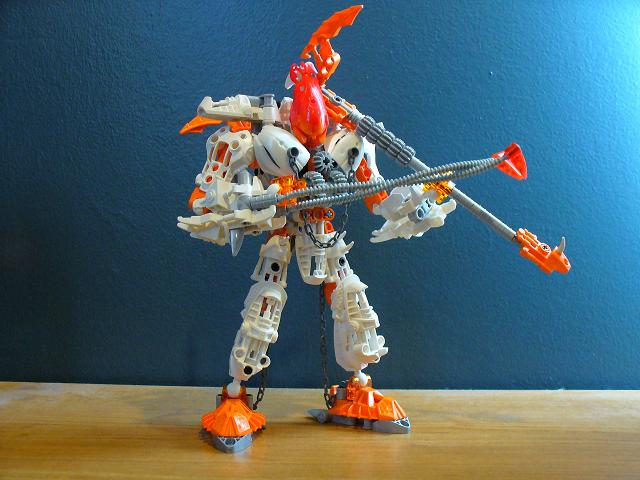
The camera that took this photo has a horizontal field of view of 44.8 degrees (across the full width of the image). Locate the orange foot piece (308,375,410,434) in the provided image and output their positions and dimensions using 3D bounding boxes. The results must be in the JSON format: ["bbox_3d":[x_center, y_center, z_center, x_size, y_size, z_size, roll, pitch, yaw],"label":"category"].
[{"bbox_3d":[0.026,0.108,0.526,0.077,0.035,0.041,2,3,37],"label":"orange foot piece"}]

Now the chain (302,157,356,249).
[{"bbox_3d":[0.006,-0.024,0.495,0.034,0.058,0.018,0,2,-14],"label":"chain"}]

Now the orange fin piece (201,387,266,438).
[{"bbox_3d":[-0.054,0.107,0.491,0.040,0.026,0.042,0,2,-5],"label":"orange fin piece"}]

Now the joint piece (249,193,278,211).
[{"bbox_3d":[-0.035,-0.024,0.482,0.018,0.011,0.009,-6,0,-6],"label":"joint piece"}]

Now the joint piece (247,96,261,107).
[{"bbox_3d":[-0.043,-0.090,0.505,0.009,0.007,0.008,0,2,-11],"label":"joint piece"}]

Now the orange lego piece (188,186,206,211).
[{"bbox_3d":[-0.078,-0.026,0.495,0.013,0.017,0.014,0,2,-11],"label":"orange lego piece"}]

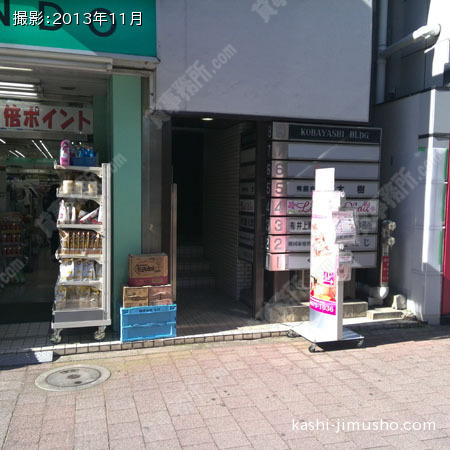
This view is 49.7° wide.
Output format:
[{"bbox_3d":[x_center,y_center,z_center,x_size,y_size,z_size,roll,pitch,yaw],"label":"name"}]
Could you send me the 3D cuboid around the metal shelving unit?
[{"bbox_3d":[-1.417,0.248,4.791,0.530,1.680,0.730,0,4,-17],"label":"metal shelving unit"}]

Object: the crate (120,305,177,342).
[{"bbox_3d":[-0.777,0.929,4.819,0.522,0.331,0.361,-1,4,-19],"label":"crate"}]

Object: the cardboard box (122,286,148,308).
[{"bbox_3d":[-0.897,0.690,4.771,0.231,0.220,0.320,-1,4,-19],"label":"cardboard box"}]

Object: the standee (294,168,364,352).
[{"bbox_3d":[1.033,0.316,4.773,0.540,1.720,0.470,-1,4,-19],"label":"standee"}]

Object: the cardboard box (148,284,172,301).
[{"bbox_3d":[-0.673,0.687,4.847,0.229,0.220,0.320,-1,4,-19],"label":"cardboard box"}]

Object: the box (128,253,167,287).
[{"bbox_3d":[-0.766,0.439,4.807,0.369,0.279,0.230,-1,4,-19],"label":"box"}]

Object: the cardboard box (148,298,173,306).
[{"bbox_3d":[-0.661,0.748,4.793,0.225,0.150,0.320,0,4,-17],"label":"cardboard box"}]

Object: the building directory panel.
[{"bbox_3d":[1.129,-0.297,5.485,1.345,1.610,0.150,0,4,-17],"label":"building directory panel"}]

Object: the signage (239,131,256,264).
[{"bbox_3d":[0.276,-0.329,5.756,0.045,1.530,0.530,-1,4,-20],"label":"signage"}]

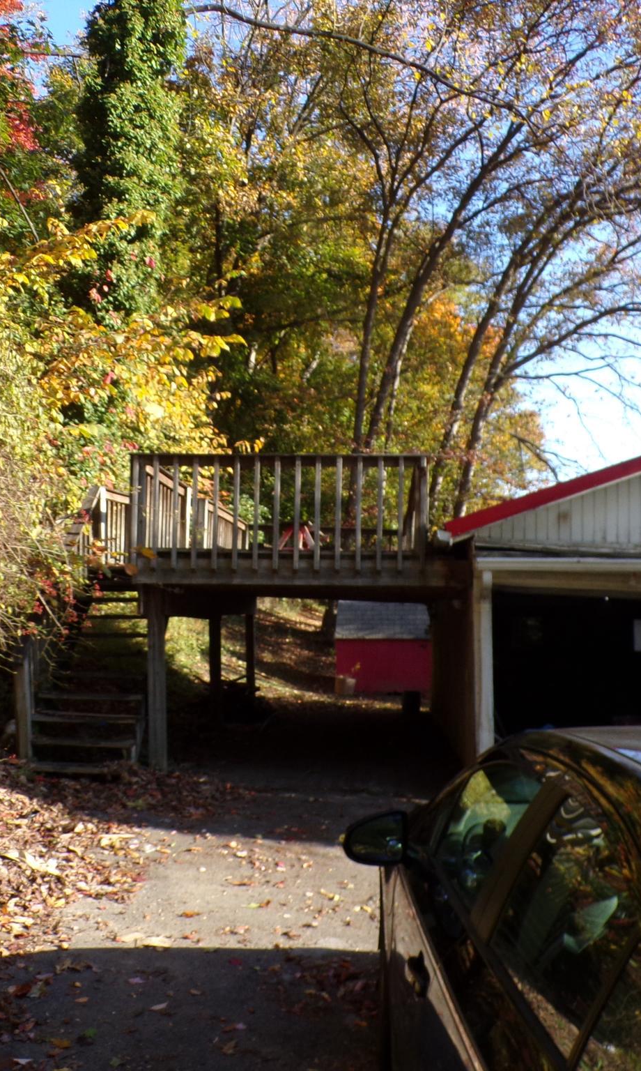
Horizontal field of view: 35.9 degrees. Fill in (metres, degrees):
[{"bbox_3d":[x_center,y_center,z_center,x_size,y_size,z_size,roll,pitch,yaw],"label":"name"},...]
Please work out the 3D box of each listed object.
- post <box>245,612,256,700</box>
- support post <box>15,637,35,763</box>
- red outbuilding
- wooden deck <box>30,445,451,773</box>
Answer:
[{"bbox_3d":[-1.197,2.088,17.000,0.140,1.550,0.140,0,-5,4],"label":"post"},{"bbox_3d":[-2.712,1.499,9.050,0.100,1.160,0.100,-2,-5,4],"label":"support post"},{"bbox_3d":[1.436,2.460,22.531,2.100,2.200,2.400,0,-5,4],"label":"red outbuilding"},{"bbox_3d":[-0.370,1.061,13.161,4.000,3.130,7.900,0,-5,4],"label":"wooden deck"}]

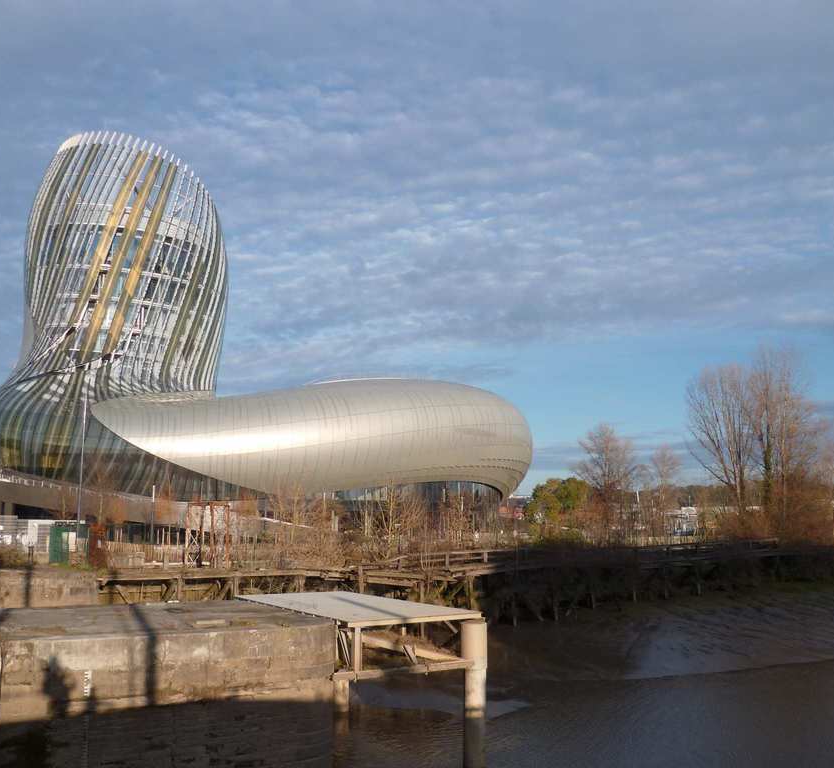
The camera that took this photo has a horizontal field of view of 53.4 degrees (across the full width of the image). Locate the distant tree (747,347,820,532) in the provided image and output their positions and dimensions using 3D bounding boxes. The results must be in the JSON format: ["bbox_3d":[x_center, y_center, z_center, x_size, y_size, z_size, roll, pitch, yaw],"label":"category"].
[{"bbox_3d":[36.313,5.773,82.069,7.130,19.330,7.130,0,-9,0],"label":"distant tree"}]

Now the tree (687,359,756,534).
[{"bbox_3d":[29.757,6.503,80.946,7.040,17.480,7.040,0,-9,0],"label":"tree"}]

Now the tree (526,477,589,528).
[{"bbox_3d":[16.448,14.206,96.967,7.490,6.720,7.120,0,-9,0],"label":"tree"}]

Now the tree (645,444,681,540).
[{"bbox_3d":[24.792,10.920,83.306,3.620,9.670,3.620,0,-9,0],"label":"tree"}]

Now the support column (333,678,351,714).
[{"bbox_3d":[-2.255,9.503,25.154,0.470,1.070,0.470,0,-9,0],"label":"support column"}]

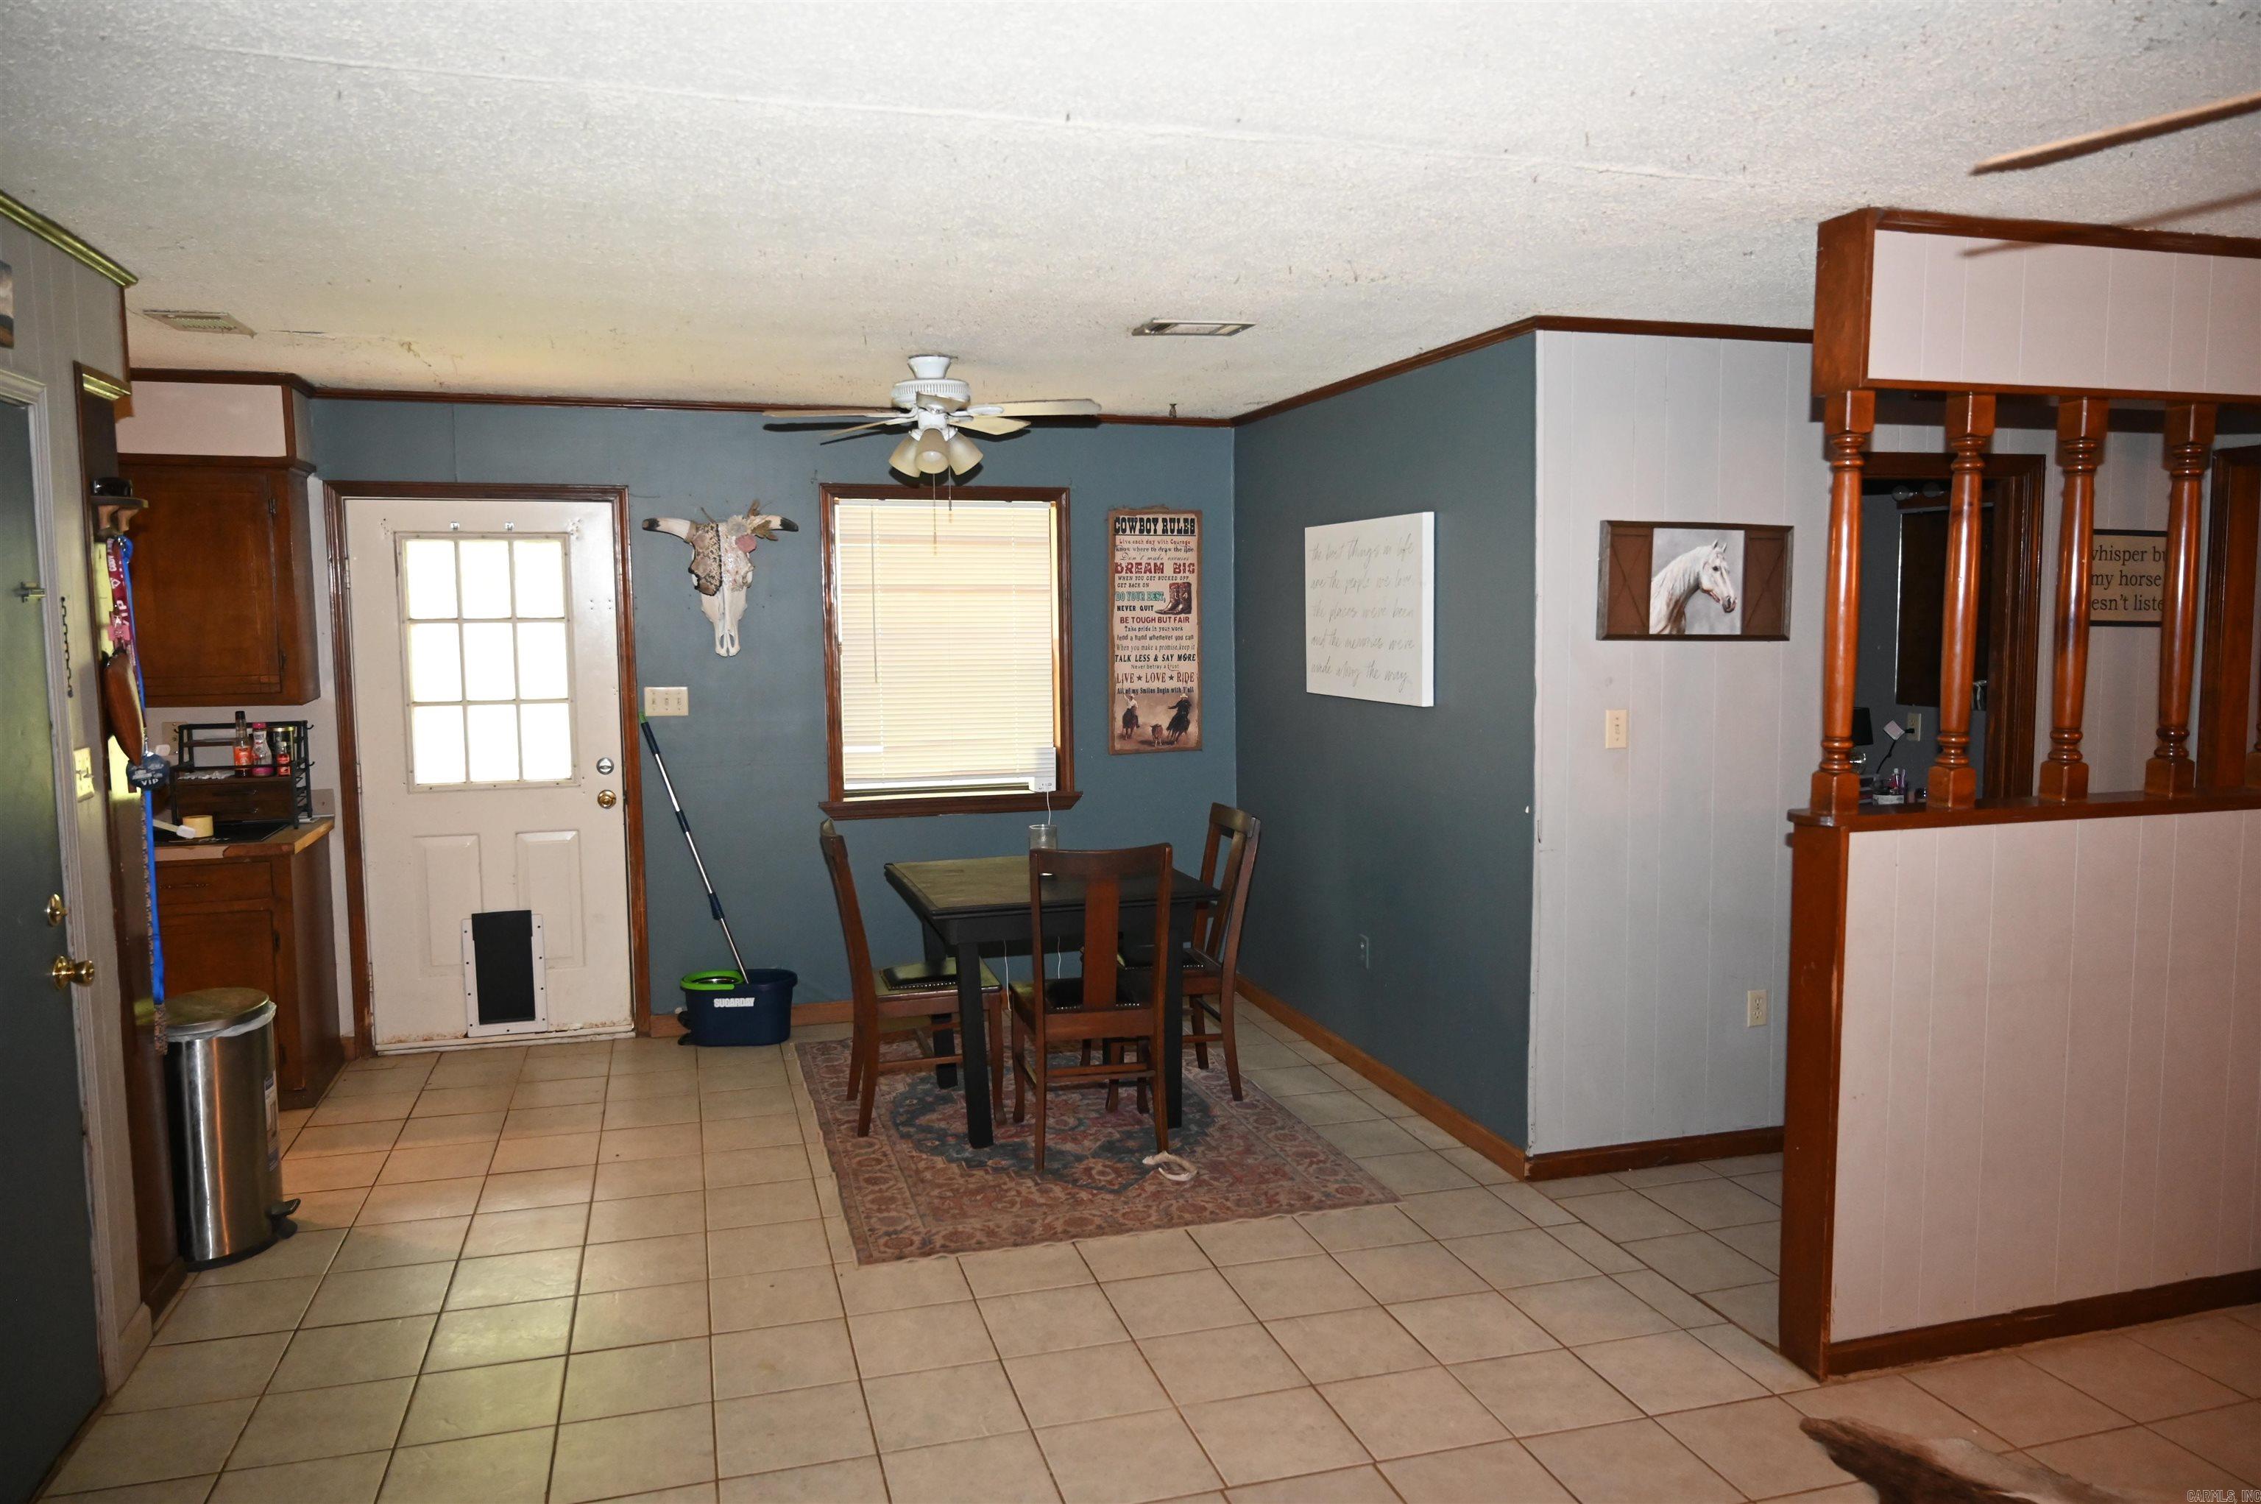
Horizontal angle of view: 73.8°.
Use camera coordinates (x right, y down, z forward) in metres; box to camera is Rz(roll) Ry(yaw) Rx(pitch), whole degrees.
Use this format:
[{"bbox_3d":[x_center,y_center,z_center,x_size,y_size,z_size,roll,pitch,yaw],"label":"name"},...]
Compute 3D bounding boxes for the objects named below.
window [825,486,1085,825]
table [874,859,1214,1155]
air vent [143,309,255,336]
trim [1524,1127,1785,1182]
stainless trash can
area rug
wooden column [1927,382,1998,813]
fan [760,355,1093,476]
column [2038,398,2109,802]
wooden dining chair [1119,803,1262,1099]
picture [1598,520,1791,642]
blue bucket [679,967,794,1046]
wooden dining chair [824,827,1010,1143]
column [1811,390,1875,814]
[{"bbox_3d":[-0.718,-0.418,6.085,1.050,1.290,0.090,-2,5,-16],"label":"window"},{"bbox_3d":[-0.269,0.797,4.989,0.905,0.760,0.910,-2,5,-16],"label":"table"},{"bbox_3d":[-2.569,-1.183,4.174,0.197,0.020,0.305,-2,5,-16],"label":"air vent"},{"bbox_3d":[1.592,1.195,4.494,0.930,0.072,0.017,-2,5,-16],"label":"trim"},{"bbox_3d":[-2.358,0.970,3.908,0.330,0.640,0.300,-3,6,-30],"label":"stainless trash can"},{"bbox_3d":[-0.260,1.184,5.012,1.510,0.010,2.100,-2,5,-16],"label":"area rug"},{"bbox_3d":[1.778,-0.316,3.229,0.078,0.875,0.078,-2,5,-16],"label":"wooden column"},{"bbox_3d":[-0.622,-1.053,4.742,1.050,0.370,1.050,-2,5,-16],"label":"fan"},{"bbox_3d":[2.059,-0.323,3.287,0.065,0.873,0.065,-2,5,-16],"label":"column"},{"bbox_3d":[0.122,0.689,5.149,0.560,0.960,0.430,-1,5,-13],"label":"wooden dining chair"},{"bbox_3d":[1.617,-0.486,4.302,0.643,0.333,0.035,-2,5,-16],"label":"picture"},{"bbox_3d":[-1.516,0.997,5.822,0.455,0.245,0.265,-2,6,-23],"label":"blue bucket"},{"bbox_3d":[-0.722,0.712,4.906,0.565,0.960,0.430,-2,5,-16],"label":"wooden dining chair"},{"bbox_3d":[1.474,-0.299,3.116,0.065,0.873,0.065,-2,5,-16],"label":"column"}]

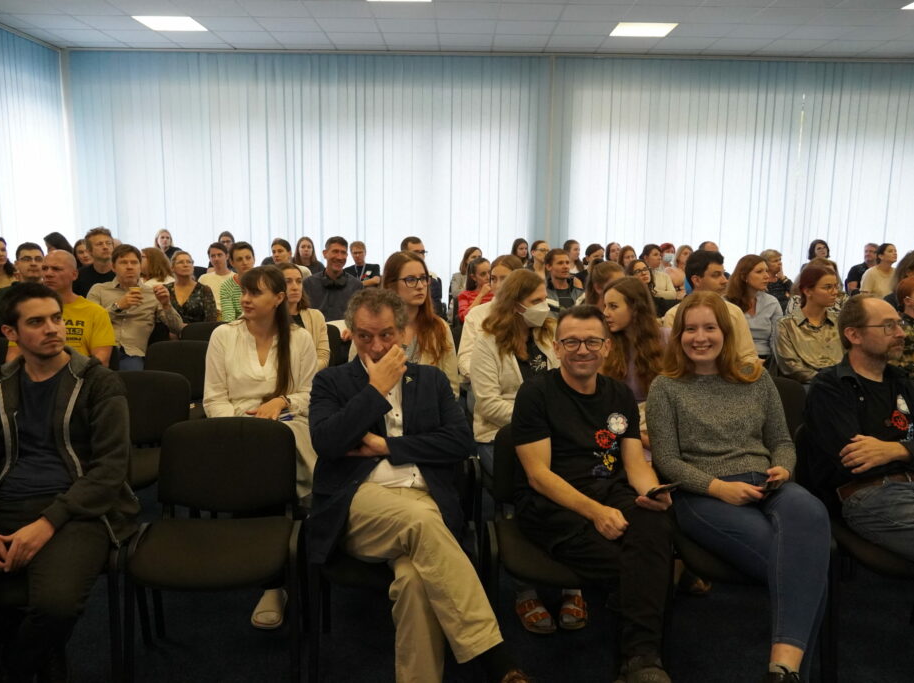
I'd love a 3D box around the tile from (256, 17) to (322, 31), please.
[{"bbox_3d":[-1.705,-3.225,7.810,0.600,0.020,0.600,1,9,0],"label":"tile"}]

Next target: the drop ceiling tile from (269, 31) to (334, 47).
[{"bbox_3d":[-1.705,-3.335,8.424,0.600,0.025,0.600,1,9,0],"label":"drop ceiling tile"}]

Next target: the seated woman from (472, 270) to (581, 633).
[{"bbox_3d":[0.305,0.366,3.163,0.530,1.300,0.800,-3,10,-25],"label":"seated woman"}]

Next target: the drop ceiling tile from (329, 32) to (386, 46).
[{"bbox_3d":[-1.104,-3.313,8.403,0.600,0.020,0.600,1,9,0],"label":"drop ceiling tile"}]

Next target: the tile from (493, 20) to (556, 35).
[{"bbox_3d":[0.691,-3.205,7.824,0.600,0.025,0.600,1,9,0],"label":"tile"}]

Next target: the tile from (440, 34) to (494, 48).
[{"bbox_3d":[0.096,-3.296,8.403,0.600,0.020,0.600,1,9,0],"label":"tile"}]

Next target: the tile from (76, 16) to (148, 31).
[{"bbox_3d":[-3.505,-3.250,7.810,0.600,0.020,0.600,1,9,0],"label":"tile"}]

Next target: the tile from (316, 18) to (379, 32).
[{"bbox_3d":[-1.100,-3.220,7.798,0.600,0.020,0.600,1,9,0],"label":"tile"}]

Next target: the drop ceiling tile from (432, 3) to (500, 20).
[{"bbox_3d":[0.095,-3.108,7.197,0.600,0.020,0.600,1,9,0],"label":"drop ceiling tile"}]

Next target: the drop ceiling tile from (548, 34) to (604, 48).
[{"bbox_3d":[1.294,-3.290,8.415,0.600,0.025,0.600,1,9,0],"label":"drop ceiling tile"}]

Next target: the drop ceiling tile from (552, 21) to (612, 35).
[{"bbox_3d":[1.300,-3.183,7.782,0.600,0.020,0.600,1,9,0],"label":"drop ceiling tile"}]

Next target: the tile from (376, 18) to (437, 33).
[{"bbox_3d":[-0.505,-3.209,7.810,0.600,0.020,0.600,1,9,0],"label":"tile"}]

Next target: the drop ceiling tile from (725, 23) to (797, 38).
[{"bbox_3d":[3.091,-3.169,7.817,0.600,0.025,0.600,1,9,0],"label":"drop ceiling tile"}]

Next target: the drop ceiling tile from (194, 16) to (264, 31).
[{"bbox_3d":[-2.300,-3.239,7.806,0.600,0.020,0.600,1,9,0],"label":"drop ceiling tile"}]

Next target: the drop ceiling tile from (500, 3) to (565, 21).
[{"bbox_3d":[0.694,-3.096,7.218,0.600,0.020,0.600,1,9,0],"label":"drop ceiling tile"}]

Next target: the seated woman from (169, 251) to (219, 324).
[{"bbox_3d":[-1.984,-0.008,5.484,0.520,1.250,0.780,-2,9,-14],"label":"seated woman"}]

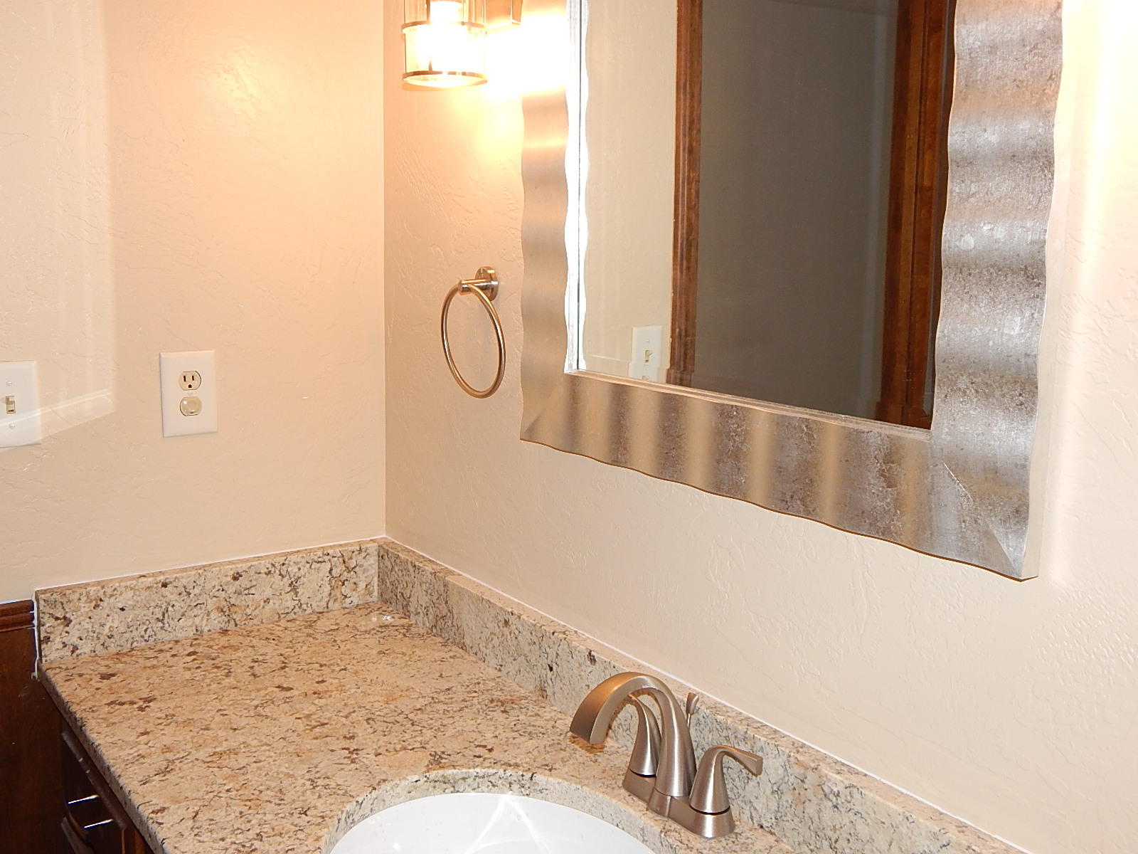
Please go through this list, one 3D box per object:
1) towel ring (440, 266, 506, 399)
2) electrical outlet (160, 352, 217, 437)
[{"bbox_3d":[-0.129,-0.130,1.542,0.051,0.180,0.160,-5,12,-36],"label":"towel ring"},{"bbox_3d":[-0.557,-0.049,1.646,0.079,0.124,0.009,-5,12,-36],"label":"electrical outlet"}]

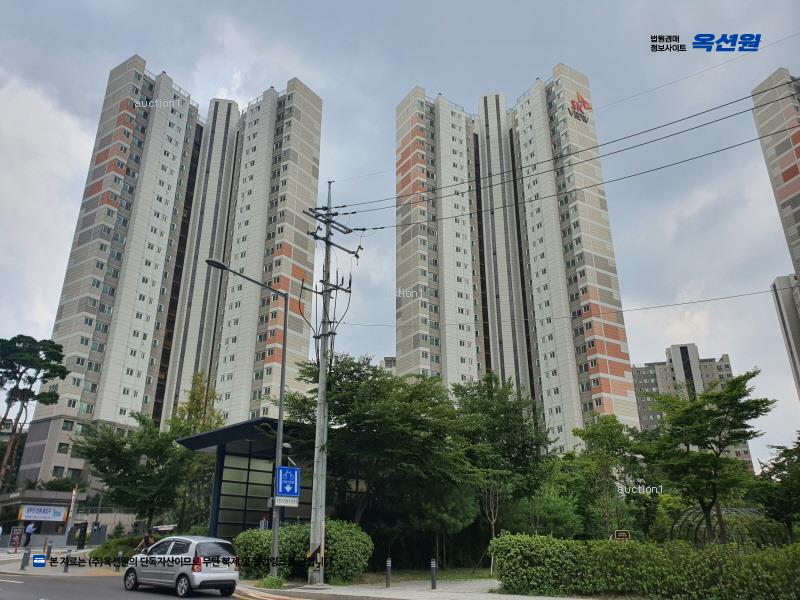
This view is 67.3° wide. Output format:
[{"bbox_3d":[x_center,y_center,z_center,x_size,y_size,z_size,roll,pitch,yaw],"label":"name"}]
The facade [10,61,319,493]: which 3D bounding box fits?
[{"bbox_3d":[-33.403,-1.197,99.362,36.000,75.000,22.000,4,-22,-11],"label":"facade"}]

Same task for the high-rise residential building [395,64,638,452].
[{"bbox_3d":[18.698,-0.767,106.773,36.000,78.500,22.000,-5,-22,12],"label":"high-rise residential building"}]

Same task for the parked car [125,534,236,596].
[{"bbox_3d":[-6.230,7.446,16.956,3.535,1.480,1.600,-15,-26,32],"label":"parked car"}]

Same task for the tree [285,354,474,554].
[{"bbox_3d":[-0.826,6.286,23.867,7.670,8.560,6.750,1,-22,-2],"label":"tree"}]

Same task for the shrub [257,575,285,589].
[{"bbox_3d":[-3.832,8.319,17.788,0.830,0.340,0.700,4,-22,-10],"label":"shrub"}]

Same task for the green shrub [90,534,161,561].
[{"bbox_3d":[-13.417,12.358,29.874,3.600,1.400,2.200,9,-23,-21],"label":"green shrub"}]

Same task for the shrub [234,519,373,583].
[{"bbox_3d":[-3.575,9.426,22.622,5.900,1.950,1.700,-18,-28,38],"label":"shrub"}]

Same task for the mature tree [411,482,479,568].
[{"bbox_3d":[1.809,9.194,24.323,2.760,3.480,2.620,-2,-22,4],"label":"mature tree"}]

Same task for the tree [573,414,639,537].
[{"bbox_3d":[8.184,7.491,23.575,2.800,6.100,2.700,-7,-23,17],"label":"tree"}]

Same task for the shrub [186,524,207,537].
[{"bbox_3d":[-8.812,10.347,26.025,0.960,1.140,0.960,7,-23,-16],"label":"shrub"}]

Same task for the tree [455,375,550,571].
[{"bbox_3d":[4.382,7.132,25.679,4.230,8.300,4.020,-4,-22,9],"label":"tree"}]

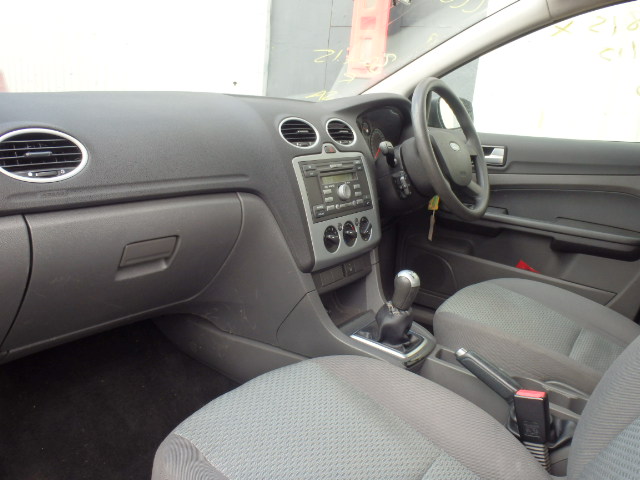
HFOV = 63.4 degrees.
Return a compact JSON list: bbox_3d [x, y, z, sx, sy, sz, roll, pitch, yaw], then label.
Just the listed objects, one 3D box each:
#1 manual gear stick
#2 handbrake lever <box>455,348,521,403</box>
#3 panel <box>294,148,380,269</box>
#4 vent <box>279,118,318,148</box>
[{"bbox_3d":[0.144,0.122,0.939,0.066,0.134,0.062,15,18,32],"label":"manual gear stick"},{"bbox_3d":[0.281,0.224,0.840,0.142,0.035,0.032,36,28,24],"label":"handbrake lever"},{"bbox_3d":[0.030,-0.070,0.974,0.036,0.220,0.228,-9,4,36],"label":"panel"},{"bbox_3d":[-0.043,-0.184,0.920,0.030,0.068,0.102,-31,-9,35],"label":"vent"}]

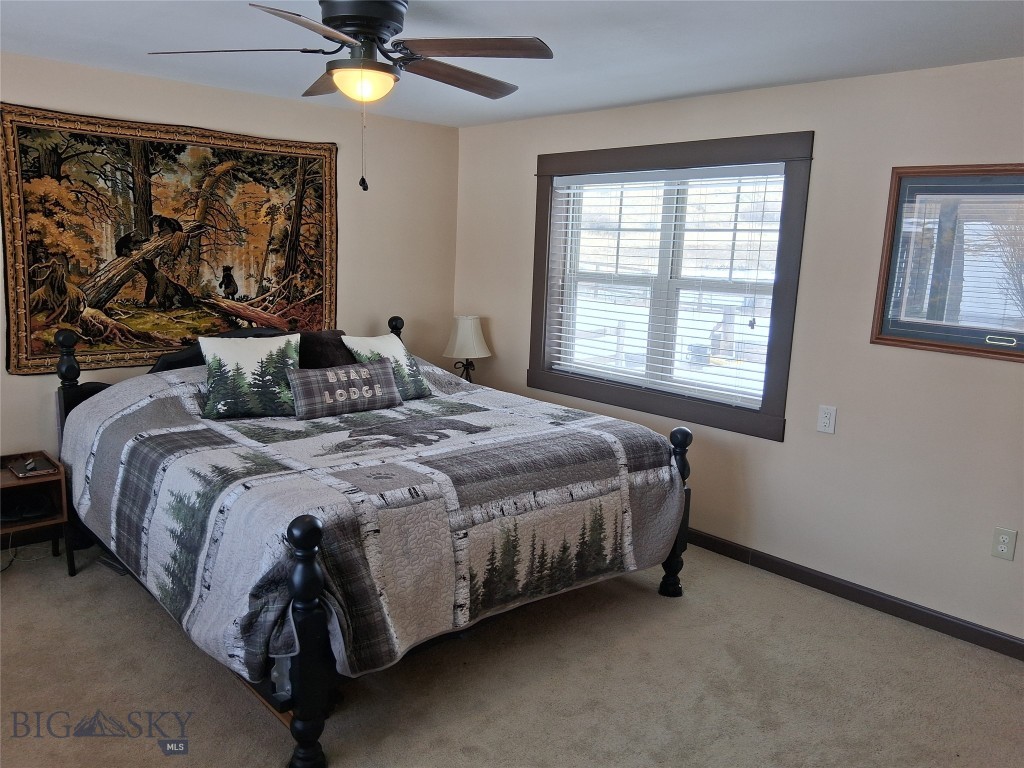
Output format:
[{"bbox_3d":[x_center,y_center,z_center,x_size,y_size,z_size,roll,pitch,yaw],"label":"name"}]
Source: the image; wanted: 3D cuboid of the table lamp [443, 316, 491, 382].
[{"bbox_3d":[-0.286,-0.165,4.805,0.304,0.507,0.304,2,10,0],"label":"table lamp"}]

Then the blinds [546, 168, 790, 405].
[{"bbox_3d":[0.710,-0.535,3.991,0.055,1.114,1.396,-8,14,-43],"label":"blinds"}]

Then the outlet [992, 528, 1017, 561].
[{"bbox_3d":[1.850,0.600,2.888,0.008,0.117,0.072,-8,14,-43],"label":"outlet"}]

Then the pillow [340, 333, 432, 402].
[{"bbox_3d":[-0.608,-0.082,3.789,0.140,0.405,0.399,-34,-12,33],"label":"pillow"}]

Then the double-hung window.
[{"bbox_3d":[0.714,-0.526,3.980,0.110,1.352,1.653,-8,14,-43],"label":"double-hung window"}]

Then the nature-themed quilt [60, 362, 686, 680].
[{"bbox_3d":[-0.623,0.327,3.343,1.888,0.646,2.105,-8,14,-43],"label":"nature-themed quilt"}]

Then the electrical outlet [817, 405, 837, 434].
[{"bbox_3d":[1.367,0.158,3.336,0.008,0.117,0.072,-8,14,-43],"label":"electrical outlet"}]

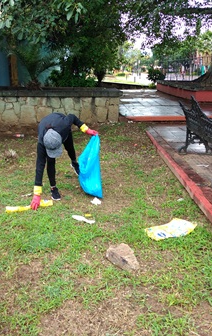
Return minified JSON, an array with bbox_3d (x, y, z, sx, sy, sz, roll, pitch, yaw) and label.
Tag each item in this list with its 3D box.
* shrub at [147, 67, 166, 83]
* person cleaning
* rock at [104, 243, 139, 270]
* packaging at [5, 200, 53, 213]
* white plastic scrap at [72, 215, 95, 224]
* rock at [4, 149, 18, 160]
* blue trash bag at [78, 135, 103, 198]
[{"bbox_3d":[2.930,-5.134,19.341,1.150,1.200,1.100,0,17,0],"label":"shrub"},{"bbox_3d":[-0.460,-0.178,4.020,0.700,0.960,1.000,-2,17,-8],"label":"person cleaning"},{"bbox_3d":[0.135,0.680,2.628,0.250,0.120,0.170,12,21,35],"label":"rock"},{"bbox_3d":[-0.815,0.401,3.641,0.520,0.070,0.120,-6,18,-20],"label":"packaging"},{"bbox_3d":[-0.228,0.500,3.363,0.280,0.040,0.080,11,20,33],"label":"white plastic scrap"},{"bbox_3d":[-1.570,-0.220,5.595,0.240,0.140,0.180,0,17,0],"label":"rock"},{"bbox_3d":[-0.180,-0.015,3.860,0.290,0.740,0.260,0,17,0],"label":"blue trash bag"}]

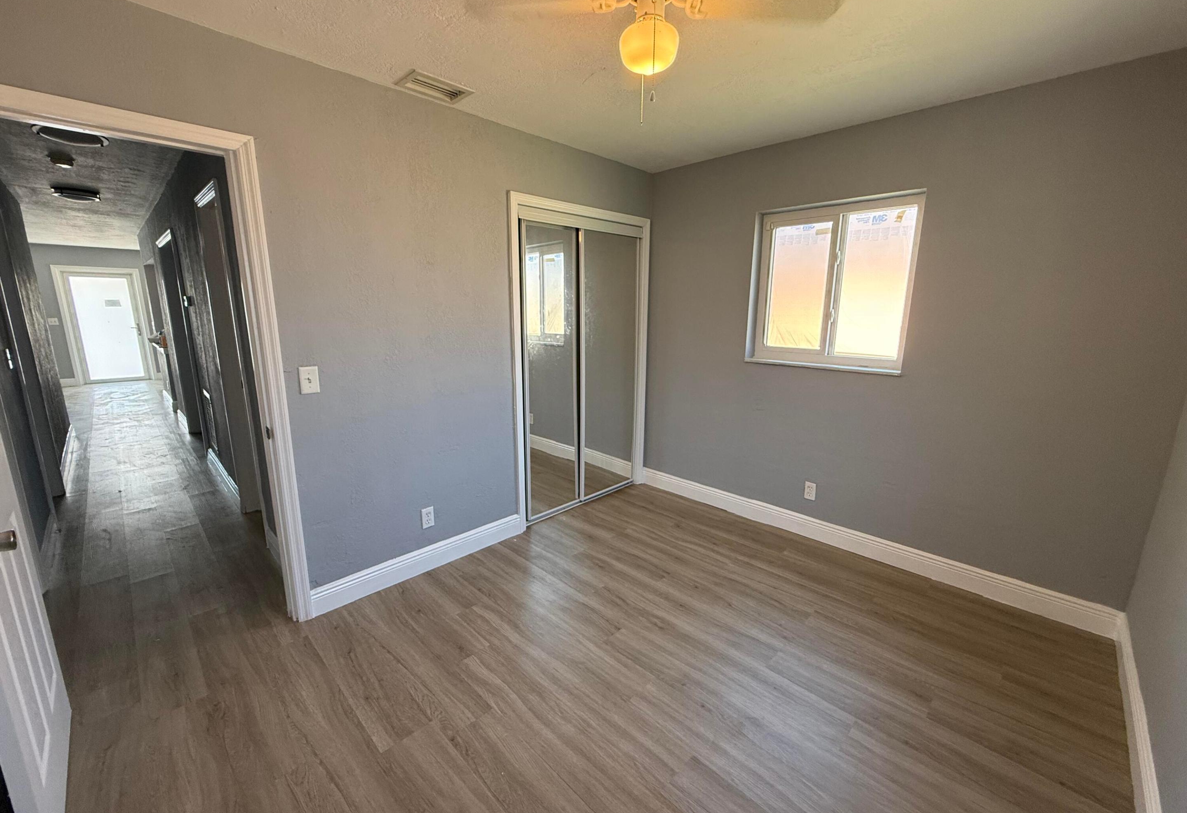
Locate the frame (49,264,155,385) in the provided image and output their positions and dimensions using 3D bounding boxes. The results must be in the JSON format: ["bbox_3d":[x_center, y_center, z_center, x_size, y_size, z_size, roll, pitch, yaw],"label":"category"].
[{"bbox_3d":[-9.087,-1.498,8.964,0.130,2.125,1.090,12,16,43],"label":"frame"}]

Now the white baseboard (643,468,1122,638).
[{"bbox_3d":[1.408,0.795,3.113,2.748,0.141,0.016,12,16,43],"label":"white baseboard"}]

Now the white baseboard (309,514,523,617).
[{"bbox_3d":[-0.924,0.861,2.738,0.016,0.141,1.228,12,16,43],"label":"white baseboard"}]

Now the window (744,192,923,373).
[{"bbox_3d":[1.407,-0.713,2.898,0.910,0.957,0.120,12,16,43],"label":"window"}]

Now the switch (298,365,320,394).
[{"bbox_3d":[-1.276,-0.119,2.161,0.014,0.119,0.074,12,16,43],"label":"switch"}]

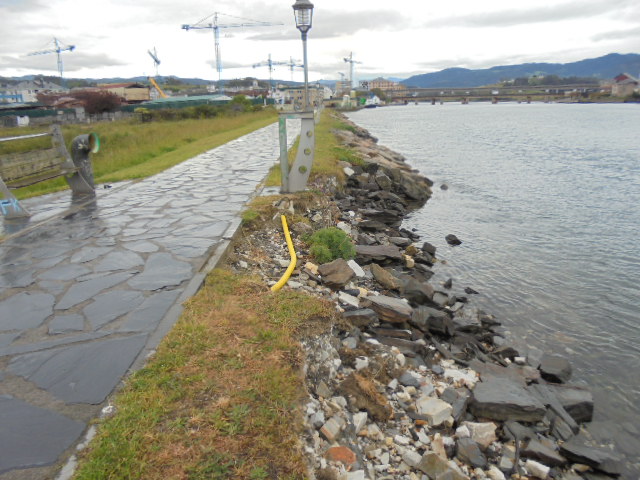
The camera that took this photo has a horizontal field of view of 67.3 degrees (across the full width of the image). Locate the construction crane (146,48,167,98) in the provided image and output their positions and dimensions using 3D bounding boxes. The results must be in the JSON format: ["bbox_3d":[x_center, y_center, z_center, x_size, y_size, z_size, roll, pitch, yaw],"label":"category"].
[{"bbox_3d":[-60.053,-59.702,177.608,2.500,21.800,47.700,-5,17,-12],"label":"construction crane"}]

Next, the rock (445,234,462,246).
[{"bbox_3d":[2.897,0.011,10.433,0.330,0.200,0.250,-6,17,-18],"label":"rock"}]

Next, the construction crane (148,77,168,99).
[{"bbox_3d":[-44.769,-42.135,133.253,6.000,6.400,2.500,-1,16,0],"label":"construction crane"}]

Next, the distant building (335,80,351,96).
[{"bbox_3d":[18.311,-122.518,396.070,12.500,15.900,13.000,-4,17,-11],"label":"distant building"}]

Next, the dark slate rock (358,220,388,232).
[{"bbox_3d":[0.974,-0.247,8.800,0.490,0.150,0.290,-3,17,-8],"label":"dark slate rock"}]

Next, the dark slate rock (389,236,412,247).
[{"bbox_3d":[1.377,0.026,8.220,0.400,0.120,0.230,-1,16,0],"label":"dark slate rock"}]

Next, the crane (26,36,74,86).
[{"bbox_3d":[-134.680,-84.085,242.250,56.000,31.300,3.000,13,21,38],"label":"crane"}]

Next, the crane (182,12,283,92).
[{"bbox_3d":[-33.264,-69.902,187.746,37.200,34.900,2.500,-4,16,-9],"label":"crane"}]

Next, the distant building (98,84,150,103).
[{"bbox_3d":[-74.723,-55.234,183.165,22.400,8.100,9.500,14,22,40],"label":"distant building"}]

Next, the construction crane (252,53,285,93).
[{"bbox_3d":[-35.791,-116.580,348.180,3.000,32.300,39.000,-15,22,-41],"label":"construction crane"}]

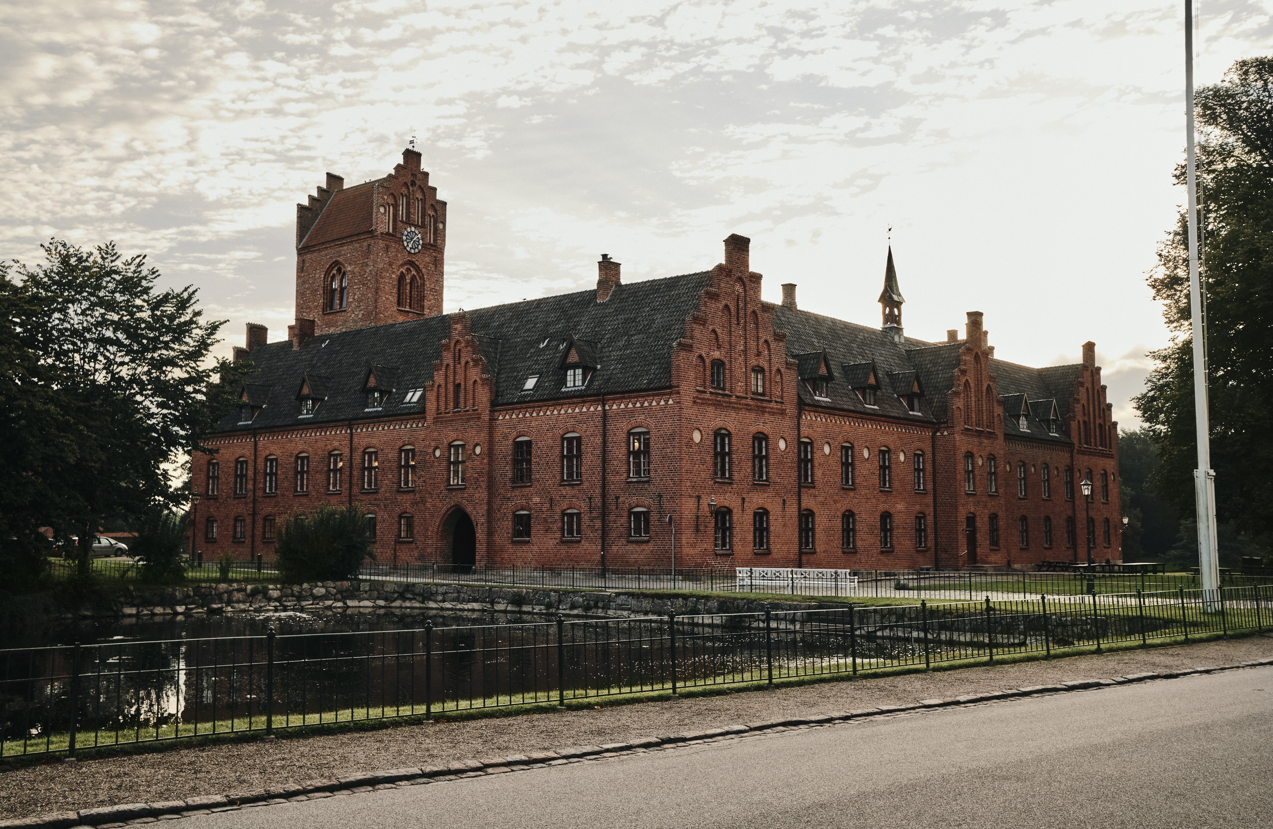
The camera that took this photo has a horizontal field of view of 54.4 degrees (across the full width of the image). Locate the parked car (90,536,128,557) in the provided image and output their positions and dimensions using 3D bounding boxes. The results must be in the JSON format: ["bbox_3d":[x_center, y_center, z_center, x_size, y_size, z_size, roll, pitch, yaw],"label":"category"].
[{"bbox_3d":[-43.876,10.749,100.766,1.820,1.660,4.500,-4,-7,33],"label":"parked car"}]

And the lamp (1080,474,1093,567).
[{"bbox_3d":[14.493,3.908,39.688,0.400,3.700,0.400,-2,-6,20],"label":"lamp"}]

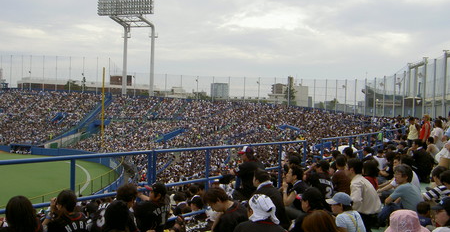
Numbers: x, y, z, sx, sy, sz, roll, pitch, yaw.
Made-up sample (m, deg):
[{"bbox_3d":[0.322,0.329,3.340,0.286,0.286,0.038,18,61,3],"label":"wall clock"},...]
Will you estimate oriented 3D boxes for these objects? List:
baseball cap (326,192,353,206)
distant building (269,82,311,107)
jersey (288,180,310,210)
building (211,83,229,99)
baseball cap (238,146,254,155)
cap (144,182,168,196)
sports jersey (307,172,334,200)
[{"bbox_3d":[1.191,0.861,4.600,0.270,0.130,0.180,2,0,21],"label":"baseball cap"},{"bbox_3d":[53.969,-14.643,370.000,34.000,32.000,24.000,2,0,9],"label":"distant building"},{"bbox_3d":[1.117,1.198,6.500,0.300,0.540,0.430,2,0,25],"label":"jersey"},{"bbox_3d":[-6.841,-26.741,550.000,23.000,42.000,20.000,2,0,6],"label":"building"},{"bbox_3d":[0.340,0.551,7.000,0.260,0.140,0.180,2,0,12],"label":"baseball cap"},{"bbox_3d":[-0.817,0.853,5.200,0.260,0.140,0.180,2,0,7],"label":"cap"},{"bbox_3d":[1.702,1.261,7.800,0.450,0.550,0.300,2,0,-35],"label":"sports jersey"}]

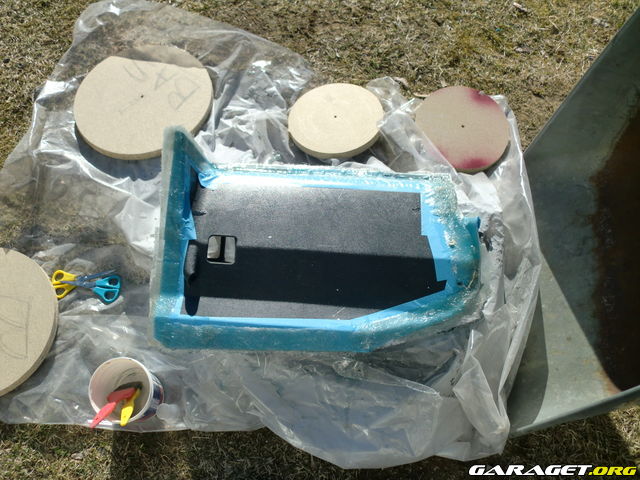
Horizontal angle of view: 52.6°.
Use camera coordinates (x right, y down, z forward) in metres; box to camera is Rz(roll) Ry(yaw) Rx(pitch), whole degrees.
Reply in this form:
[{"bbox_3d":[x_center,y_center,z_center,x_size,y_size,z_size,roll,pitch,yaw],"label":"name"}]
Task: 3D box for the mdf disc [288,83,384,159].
[{"bbox_3d":[0.037,-0.279,1.505,0.216,0.023,0.216,-2,59,4],"label":"mdf disc"}]

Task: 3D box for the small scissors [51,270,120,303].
[{"bbox_3d":[-0.482,0.091,1.338,0.149,0.012,0.077,7,62,6],"label":"small scissors"}]

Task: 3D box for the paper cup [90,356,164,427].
[{"bbox_3d":[-0.346,0.278,1.180,0.110,0.115,0.110,0,71,1],"label":"paper cup"}]

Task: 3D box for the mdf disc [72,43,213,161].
[{"bbox_3d":[-0.417,-0.332,1.544,0.330,0.024,0.330,-1,62,3],"label":"mdf disc"}]

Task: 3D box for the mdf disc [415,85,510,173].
[{"bbox_3d":[0.324,-0.250,1.479,0.218,0.022,0.218,2,65,-3],"label":"mdf disc"}]

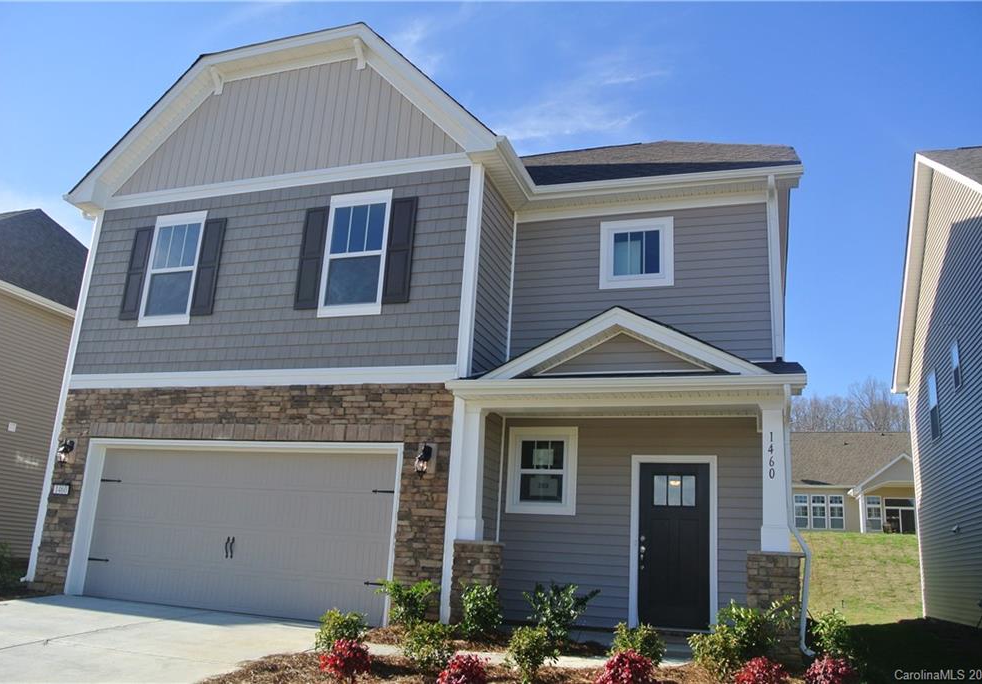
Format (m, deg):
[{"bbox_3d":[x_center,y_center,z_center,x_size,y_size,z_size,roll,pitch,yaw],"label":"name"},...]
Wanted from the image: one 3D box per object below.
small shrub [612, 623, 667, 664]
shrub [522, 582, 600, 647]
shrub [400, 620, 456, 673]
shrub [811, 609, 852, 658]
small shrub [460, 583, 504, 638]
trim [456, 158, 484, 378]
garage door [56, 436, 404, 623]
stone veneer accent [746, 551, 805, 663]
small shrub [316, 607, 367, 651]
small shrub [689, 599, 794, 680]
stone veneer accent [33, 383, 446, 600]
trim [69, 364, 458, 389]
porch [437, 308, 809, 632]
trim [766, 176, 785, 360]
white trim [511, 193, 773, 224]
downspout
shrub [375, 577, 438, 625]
[{"bbox_3d":[1.254,2.607,6.578,0.460,0.411,0.460,-2,-15,19],"label":"small shrub"},{"bbox_3d":[0.748,2.843,8.103,0.765,0.627,0.660,-2,-15,19],"label":"shrub"},{"bbox_3d":[-0.558,2.714,6.878,0.470,0.442,0.470,3,-14,1],"label":"shrub"},{"bbox_3d":[3.310,2.837,7.471,0.400,0.482,0.400,-2,-15,19],"label":"shrub"},{"bbox_3d":[-0.104,2.886,8.281,0.456,0.560,0.420,3,-14,1],"label":"small shrub"},{"bbox_3d":[-0.270,-0.978,10.049,0.130,2.880,0.130,-2,-15,19],"label":"trim"},{"bbox_3d":[-3.502,2.539,10.376,4.840,2.100,0.100,-2,-15,19],"label":"garage door"},{"bbox_3d":[2.962,2.744,8.007,0.516,1.057,0.500,-2,-15,19],"label":"stone veneer accent"},{"bbox_3d":[-1.394,2.702,7.143,0.494,0.423,0.450,-2,-15,19],"label":"small shrub"},{"bbox_3d":[2.274,2.694,7.004,0.822,0.682,0.800,-2,-15,19],"label":"small shrub"},{"bbox_3d":[-3.519,2.067,10.433,6.400,2.940,0.160,-2,-15,19],"label":"stone veneer accent"},{"bbox_3d":[-3.369,0.494,10.516,6.199,0.227,0.060,-2,-15,19],"label":"trim"},{"bbox_3d":[1.615,1.662,9.293,3.980,3.700,1.980,-2,-15,19],"label":"porch"},{"bbox_3d":[3.720,-0.924,10.027,0.140,2.319,0.120,-2,-15,19],"label":"trim"},{"bbox_3d":[2.064,-1.907,10.895,3.554,0.178,0.045,-2,-15,19],"label":"white trim"},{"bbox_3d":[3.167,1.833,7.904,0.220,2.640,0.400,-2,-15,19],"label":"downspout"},{"bbox_3d":[-0.953,2.926,8.623,0.691,0.518,0.580,-2,-15,19],"label":"shrub"}]

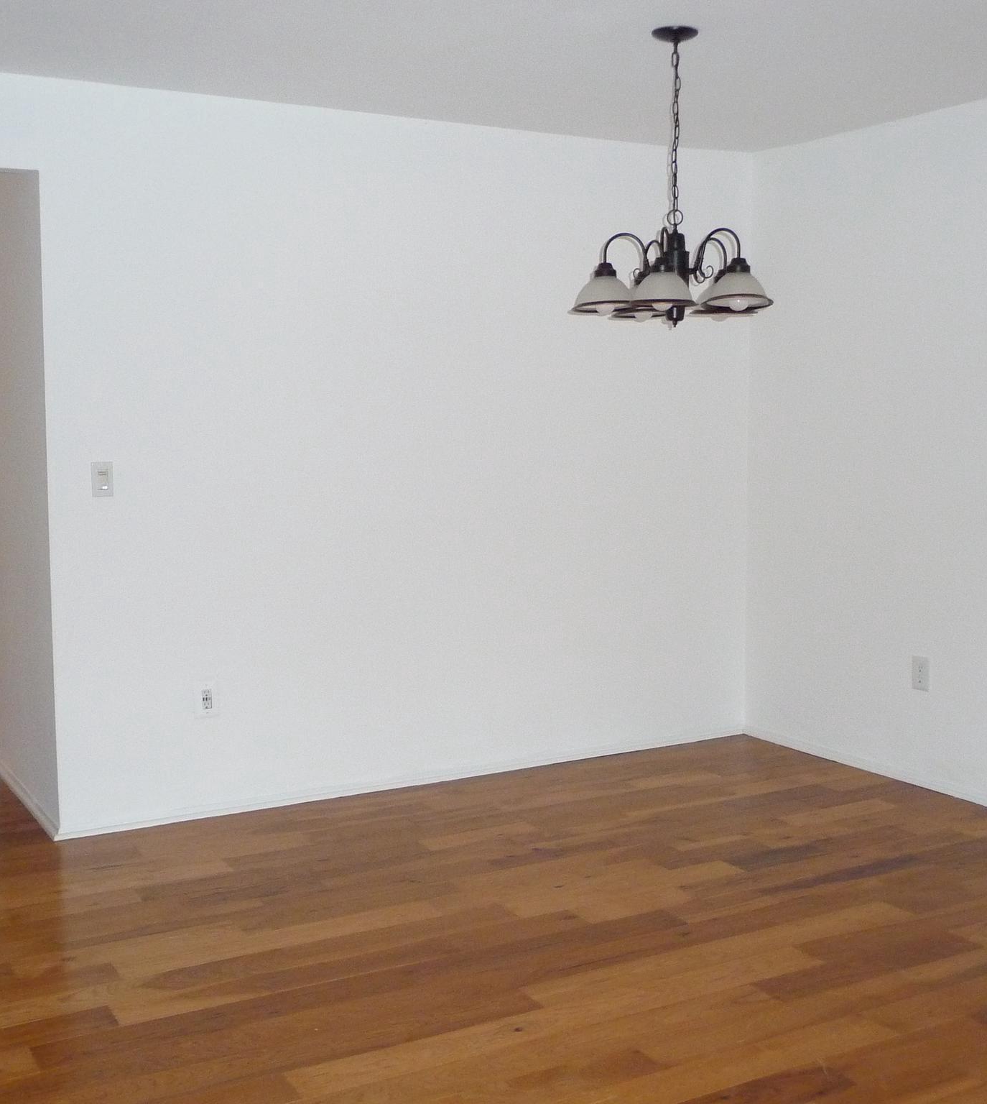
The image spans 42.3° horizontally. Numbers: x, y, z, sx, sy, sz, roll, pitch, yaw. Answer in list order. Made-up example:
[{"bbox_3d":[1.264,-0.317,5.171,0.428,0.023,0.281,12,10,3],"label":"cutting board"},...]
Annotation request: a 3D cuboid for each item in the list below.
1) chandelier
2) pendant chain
[{"bbox_3d":[0.510,-1.046,3.606,0.570,0.810,0.560,0,6,3],"label":"chandelier"},{"bbox_3d":[0.509,-1.170,3.592,0.040,0.525,0.035,0,6,3],"label":"pendant chain"}]

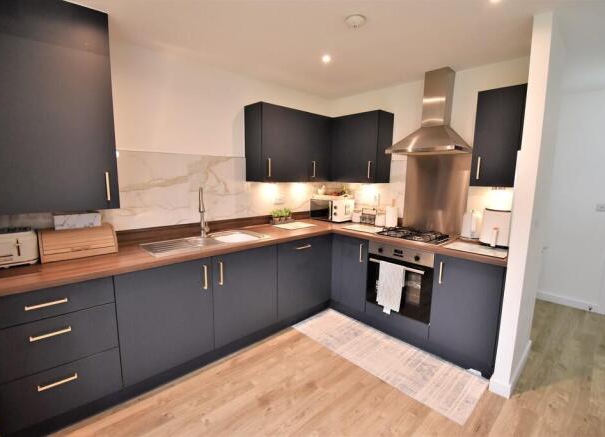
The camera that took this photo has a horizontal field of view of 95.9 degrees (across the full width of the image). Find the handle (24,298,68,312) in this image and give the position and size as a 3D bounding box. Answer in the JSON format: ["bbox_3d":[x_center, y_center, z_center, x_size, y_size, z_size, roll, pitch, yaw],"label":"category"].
[{"bbox_3d":[-1.272,0.424,1.359,0.160,0.012,0.032,-7,11,-44],"label":"handle"}]

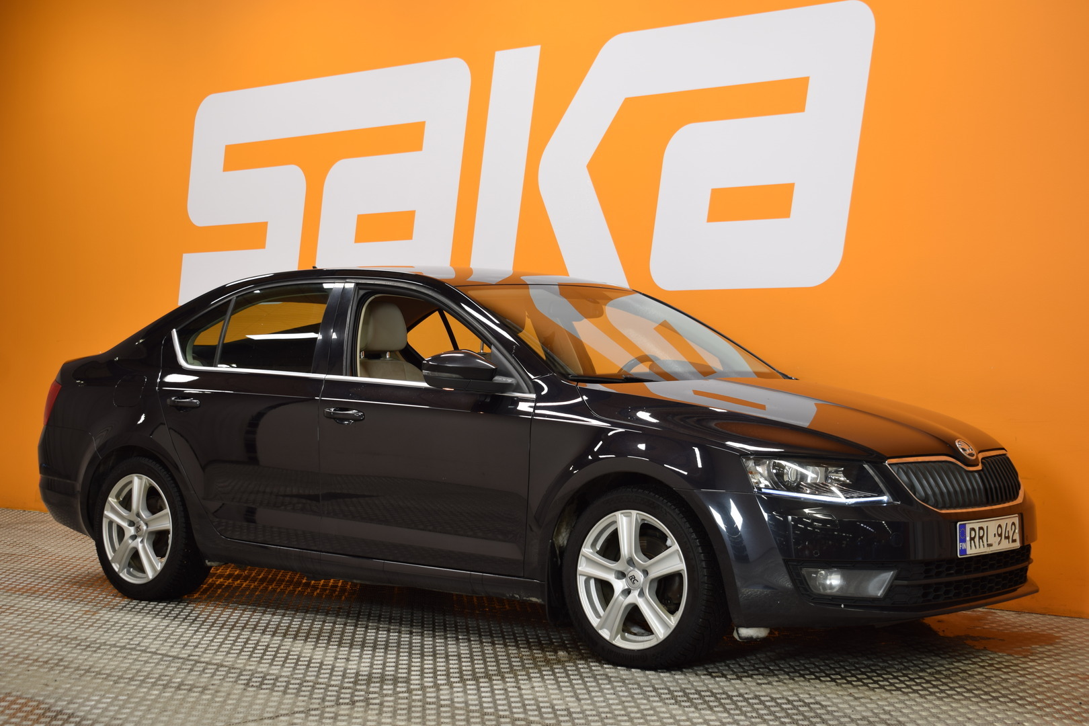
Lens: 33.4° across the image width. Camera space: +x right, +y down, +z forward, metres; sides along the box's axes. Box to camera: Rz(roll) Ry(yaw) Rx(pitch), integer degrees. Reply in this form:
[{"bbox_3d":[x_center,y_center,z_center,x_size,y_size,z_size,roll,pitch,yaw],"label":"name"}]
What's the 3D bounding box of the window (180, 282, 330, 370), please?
[{"bbox_3d":[-1.213,-0.154,7.533,0.950,0.400,0.060,0,-27,43],"label":"window"}]

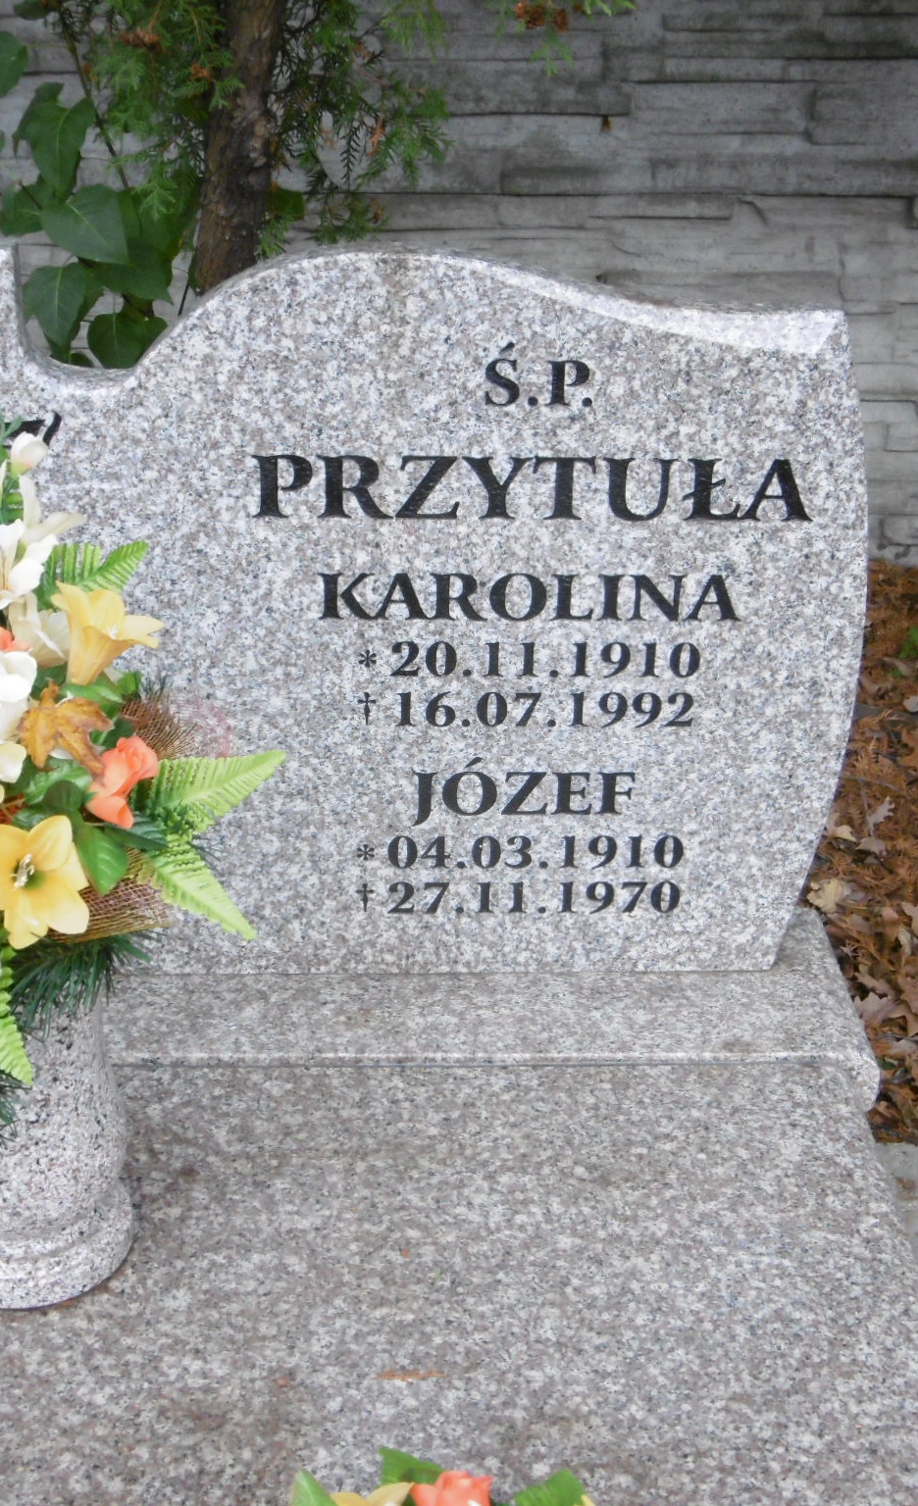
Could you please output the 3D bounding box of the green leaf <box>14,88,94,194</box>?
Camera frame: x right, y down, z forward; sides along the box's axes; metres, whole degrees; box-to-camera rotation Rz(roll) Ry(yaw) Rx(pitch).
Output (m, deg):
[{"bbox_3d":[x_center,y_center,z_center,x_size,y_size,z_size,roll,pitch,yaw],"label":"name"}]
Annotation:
[{"bbox_3d":[-0.489,-0.739,2.660,0.090,0.118,0.050,0,27,-2],"label":"green leaf"}]

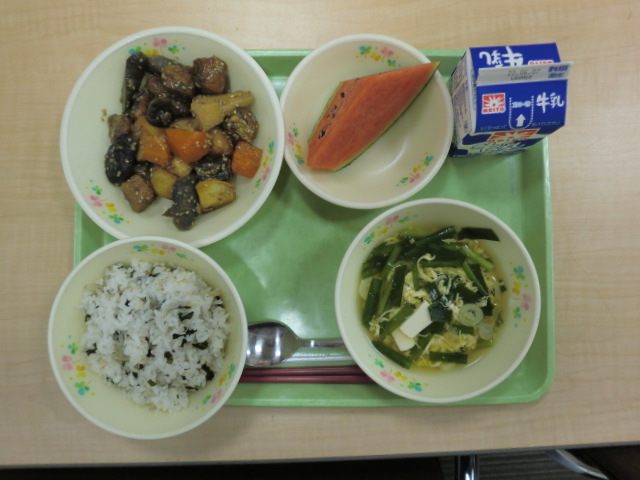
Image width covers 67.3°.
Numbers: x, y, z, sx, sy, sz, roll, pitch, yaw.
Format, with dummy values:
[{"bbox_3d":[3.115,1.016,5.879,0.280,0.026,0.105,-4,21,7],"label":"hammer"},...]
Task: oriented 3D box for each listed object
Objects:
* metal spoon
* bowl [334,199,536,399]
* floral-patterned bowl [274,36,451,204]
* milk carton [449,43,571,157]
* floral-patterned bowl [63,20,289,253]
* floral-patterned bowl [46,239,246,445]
[{"bbox_3d":[0.019,0.079,0.363,0.165,0.020,0.033,0,87,1],"label":"metal spoon"},{"bbox_3d":[0.077,0.040,0.344,0.133,0.061,0.133,0,87,1],"label":"bowl"},{"bbox_3d":[0.033,-0.083,0.359,0.123,0.043,0.123,0,87,1],"label":"floral-patterned bowl"},{"bbox_3d":[0.130,-0.099,0.340,0.058,0.082,0.058,-4,87,0],"label":"milk carton"},{"bbox_3d":[-0.102,-0.070,0.357,0.155,0.050,0.155,0,87,1],"label":"floral-patterned bowl"},{"bbox_3d":[-0.113,0.065,0.345,0.132,0.059,0.132,0,87,1],"label":"floral-patterned bowl"}]

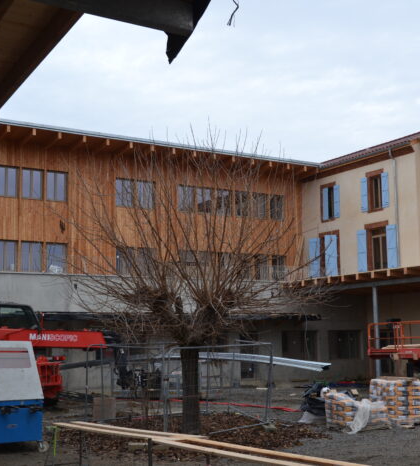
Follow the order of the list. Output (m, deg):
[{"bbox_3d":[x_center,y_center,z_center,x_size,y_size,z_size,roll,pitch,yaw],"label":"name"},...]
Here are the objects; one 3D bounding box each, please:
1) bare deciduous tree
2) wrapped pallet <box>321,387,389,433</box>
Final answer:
[{"bbox_3d":[-0.337,1.252,17.866,6.100,6.750,5.800,-1,-8,0],"label":"bare deciduous tree"},{"bbox_3d":[3.454,4.209,18.081,1.100,0.900,0.950,4,-9,-33],"label":"wrapped pallet"}]

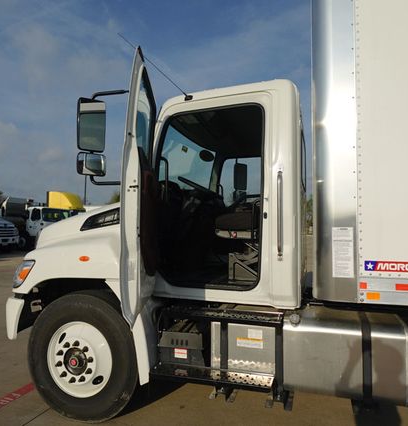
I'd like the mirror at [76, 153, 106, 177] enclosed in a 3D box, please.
[{"bbox_3d":[-0.801,-0.344,2.530,0.190,0.170,0.090,2,-3,-30],"label":"mirror"}]

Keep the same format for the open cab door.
[{"bbox_3d":[-0.340,-0.118,2.317,0.140,1.481,0.904,0,-2,3],"label":"open cab door"}]

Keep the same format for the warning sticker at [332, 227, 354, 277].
[{"bbox_3d":[0.843,0.240,2.149,0.119,0.303,0.003,-1,-3,17],"label":"warning sticker"}]

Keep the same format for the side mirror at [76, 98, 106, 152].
[{"bbox_3d":[-0.801,-0.623,2.530,0.190,0.375,0.090,2,-3,-30],"label":"side mirror"}]

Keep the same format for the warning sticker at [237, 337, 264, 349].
[{"bbox_3d":[0.339,0.957,2.605,0.193,0.064,0.003,-1,-3,17],"label":"warning sticker"}]

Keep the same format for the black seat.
[{"bbox_3d":[0.466,-0.090,3.071,0.600,0.740,0.520,-1,-3,17],"label":"black seat"}]

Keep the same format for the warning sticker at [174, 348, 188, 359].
[{"bbox_3d":[-0.174,1.082,2.732,0.104,0.074,0.003,-1,-3,17],"label":"warning sticker"}]

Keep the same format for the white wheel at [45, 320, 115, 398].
[{"bbox_3d":[-0.978,1.165,2.872,0.600,0.600,0.220,-1,-3,17],"label":"white wheel"}]

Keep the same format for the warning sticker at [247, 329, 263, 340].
[{"bbox_3d":[0.377,0.886,2.596,0.103,0.068,0.003,-1,-3,17],"label":"warning sticker"}]

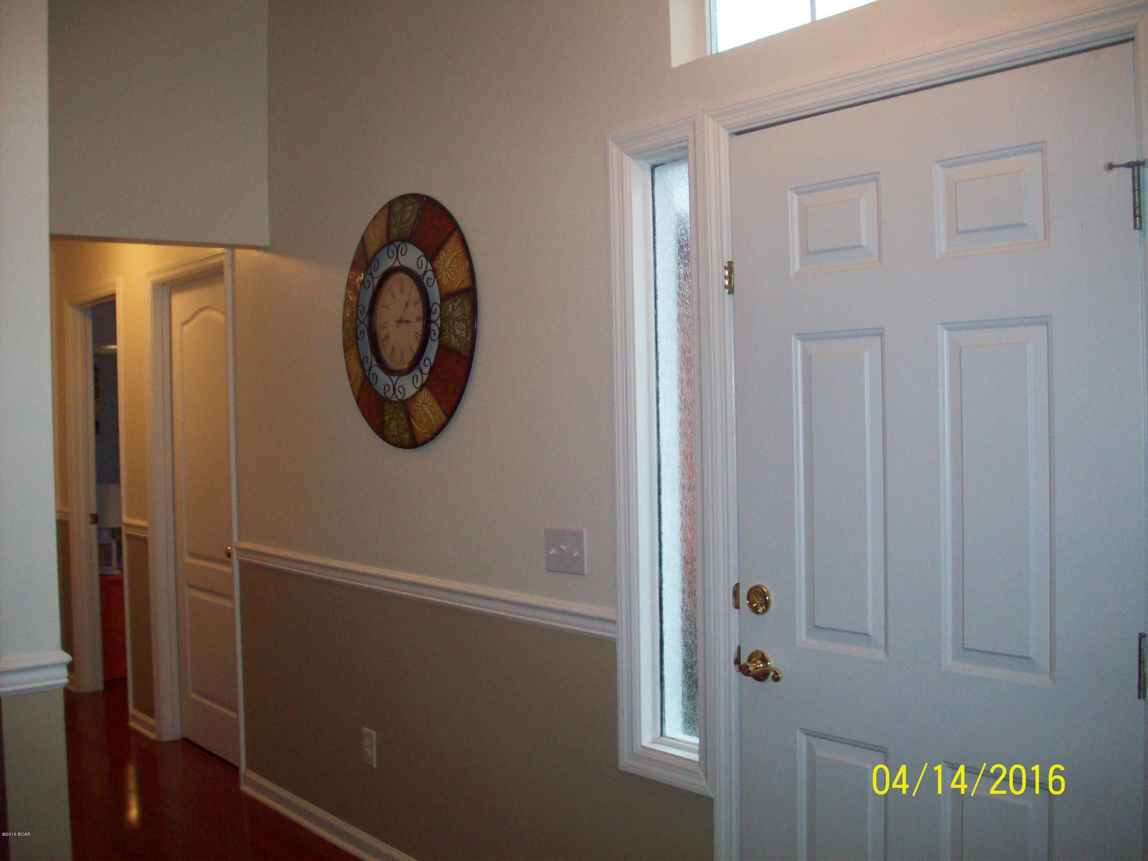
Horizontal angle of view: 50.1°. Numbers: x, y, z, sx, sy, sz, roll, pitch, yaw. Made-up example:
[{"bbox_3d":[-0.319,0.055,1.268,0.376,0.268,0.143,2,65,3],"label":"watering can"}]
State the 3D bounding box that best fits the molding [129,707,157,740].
[{"bbox_3d":[-1.977,1.352,5.632,0.020,0.086,0.370,-2,2,-39],"label":"molding"}]

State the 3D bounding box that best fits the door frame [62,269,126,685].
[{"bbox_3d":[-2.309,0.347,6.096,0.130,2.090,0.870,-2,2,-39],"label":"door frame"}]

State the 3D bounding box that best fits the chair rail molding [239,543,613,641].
[{"bbox_3d":[-0.601,0.470,3.874,0.025,0.072,2.200,-2,2,-39],"label":"chair rail molding"}]

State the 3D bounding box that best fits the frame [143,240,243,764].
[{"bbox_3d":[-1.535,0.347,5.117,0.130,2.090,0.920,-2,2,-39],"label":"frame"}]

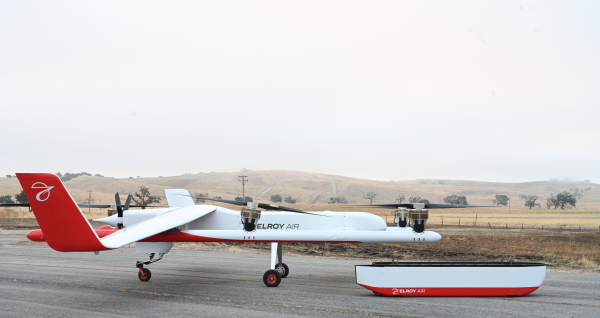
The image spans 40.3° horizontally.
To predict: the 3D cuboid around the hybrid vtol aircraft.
[{"bbox_3d":[-0.640,1.210,13.397,6.600,1.650,7.900,0,-4,3],"label":"hybrid vtol aircraft"}]

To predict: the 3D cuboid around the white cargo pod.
[{"bbox_3d":[2.168,1.722,11.740,2.750,0.450,0.700,0,-4,1],"label":"white cargo pod"}]

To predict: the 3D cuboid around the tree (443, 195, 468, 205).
[{"bbox_3d":[91.756,24.570,480.000,14.700,6.400,13.000,0,-4,0],"label":"tree"}]

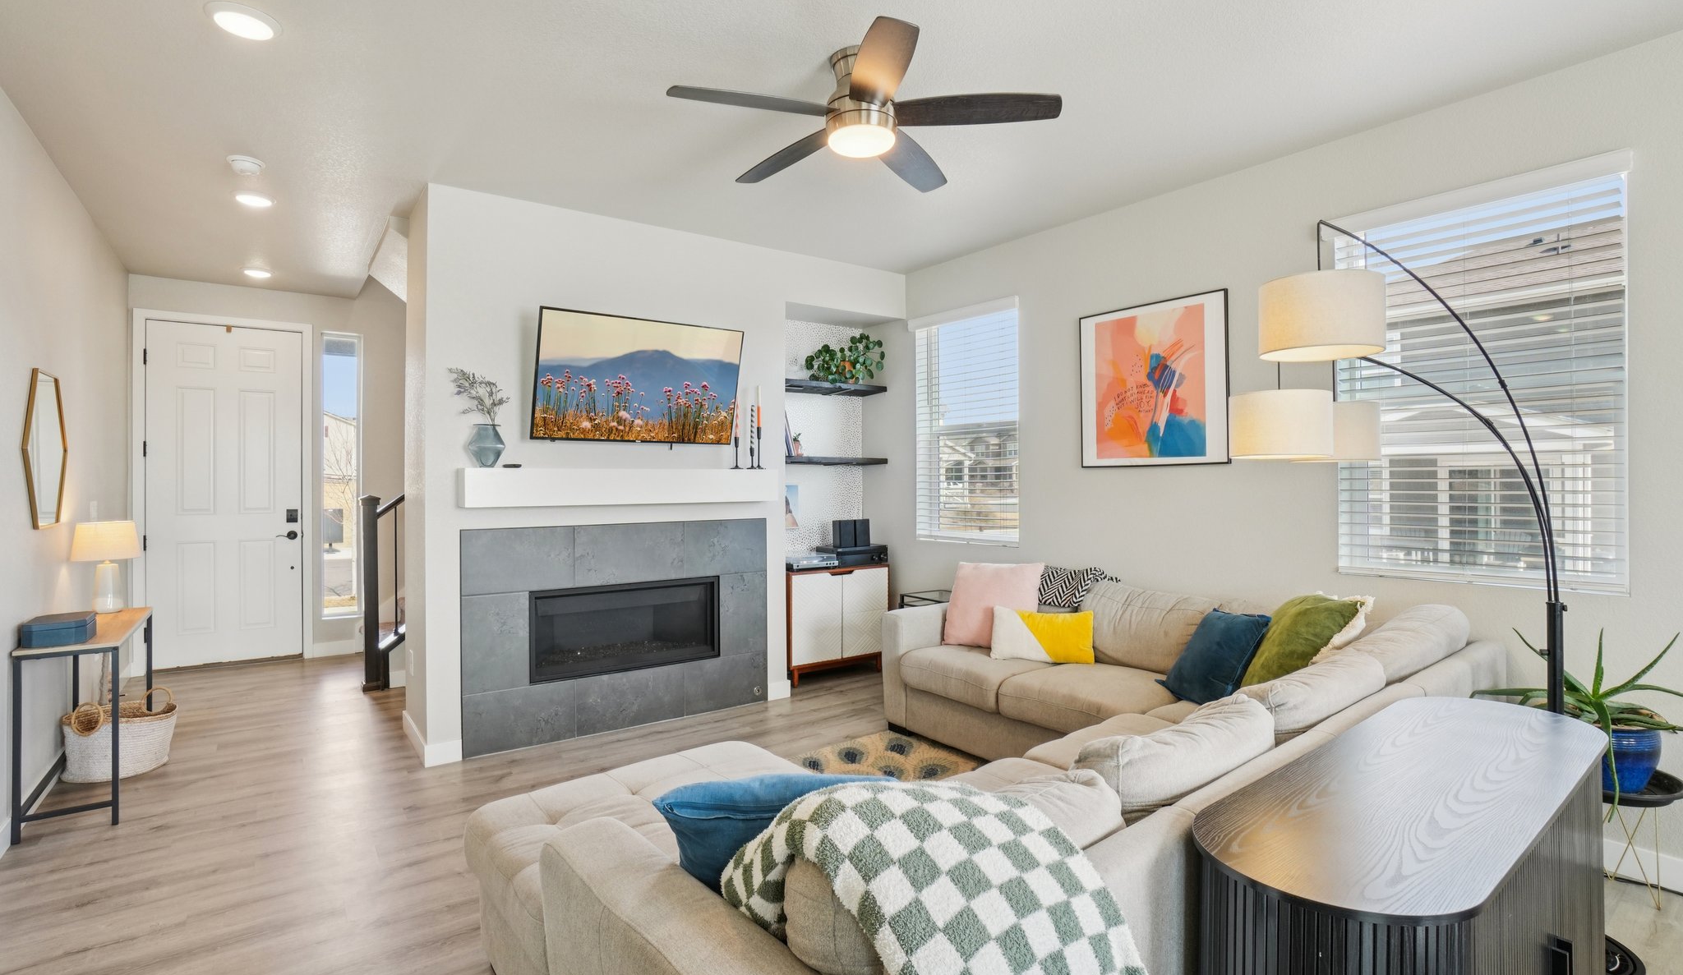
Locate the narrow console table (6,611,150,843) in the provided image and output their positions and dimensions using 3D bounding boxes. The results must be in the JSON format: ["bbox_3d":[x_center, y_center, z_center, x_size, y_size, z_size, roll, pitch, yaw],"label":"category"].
[{"bbox_3d":[-3.467,1.011,3.261,0.296,0.728,1.217,0,0,-39],"label":"narrow console table"}]

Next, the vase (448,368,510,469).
[{"bbox_3d":[-1.781,-0.347,3.453,0.260,0.489,0.218,0,0,-34],"label":"vase"}]

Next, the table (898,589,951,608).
[{"bbox_3d":[0.647,0.975,4.270,0.370,0.620,0.420,-1,0,-37],"label":"table"}]

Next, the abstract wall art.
[{"bbox_3d":[1.584,-0.525,3.610,0.031,0.839,0.785,0,0,-40],"label":"abstract wall art"}]

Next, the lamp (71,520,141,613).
[{"bbox_3d":[-3.524,0.393,3.370,0.240,0.432,0.240,-1,0,-32],"label":"lamp"}]

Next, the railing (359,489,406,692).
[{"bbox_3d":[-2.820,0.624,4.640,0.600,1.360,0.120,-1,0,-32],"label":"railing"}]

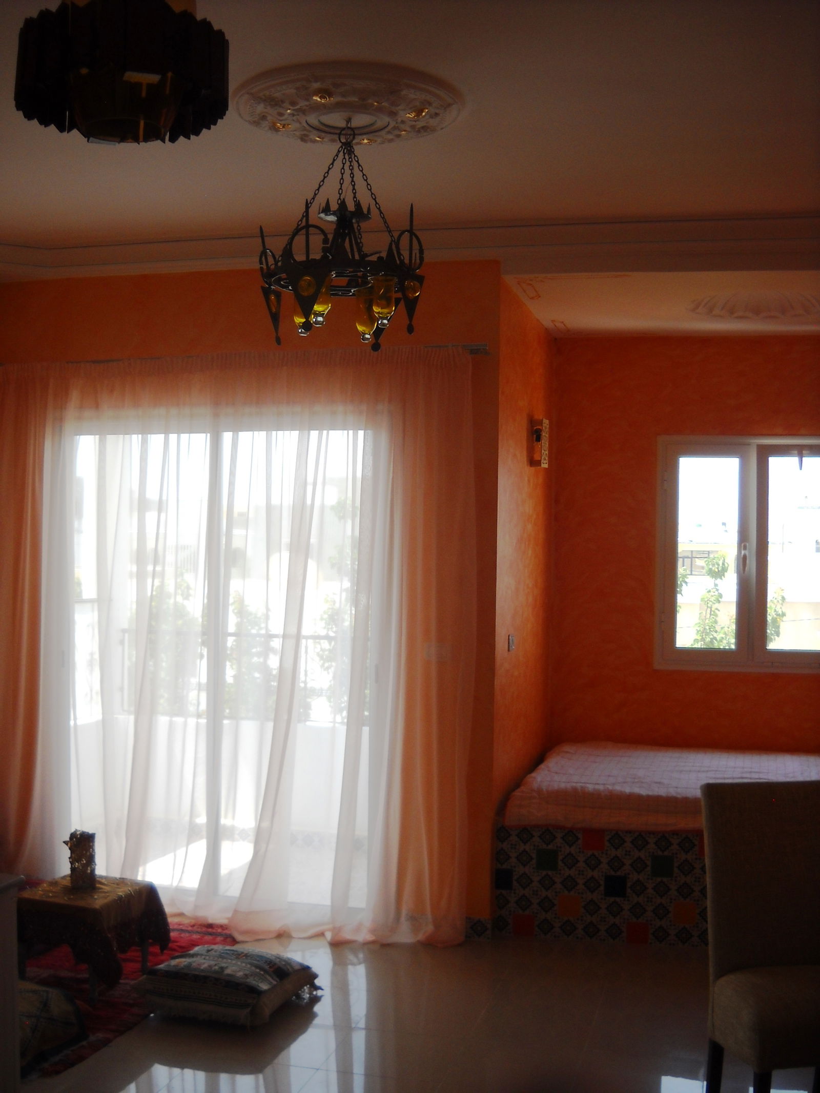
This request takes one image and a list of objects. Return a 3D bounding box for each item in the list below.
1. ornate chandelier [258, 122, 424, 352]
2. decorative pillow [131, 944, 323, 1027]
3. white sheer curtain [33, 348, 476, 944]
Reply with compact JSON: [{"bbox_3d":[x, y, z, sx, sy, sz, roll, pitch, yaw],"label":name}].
[{"bbox_3d":[-0.207,-0.978,4.027,0.520,0.680,0.520,1,0,0],"label":"ornate chandelier"},{"bbox_3d":[-0.689,1.630,4.909,0.520,0.180,0.460,1,0,20],"label":"decorative pillow"},{"bbox_3d":[-0.793,0.423,5.825,2.200,2.580,0.210,1,0,14],"label":"white sheer curtain"}]

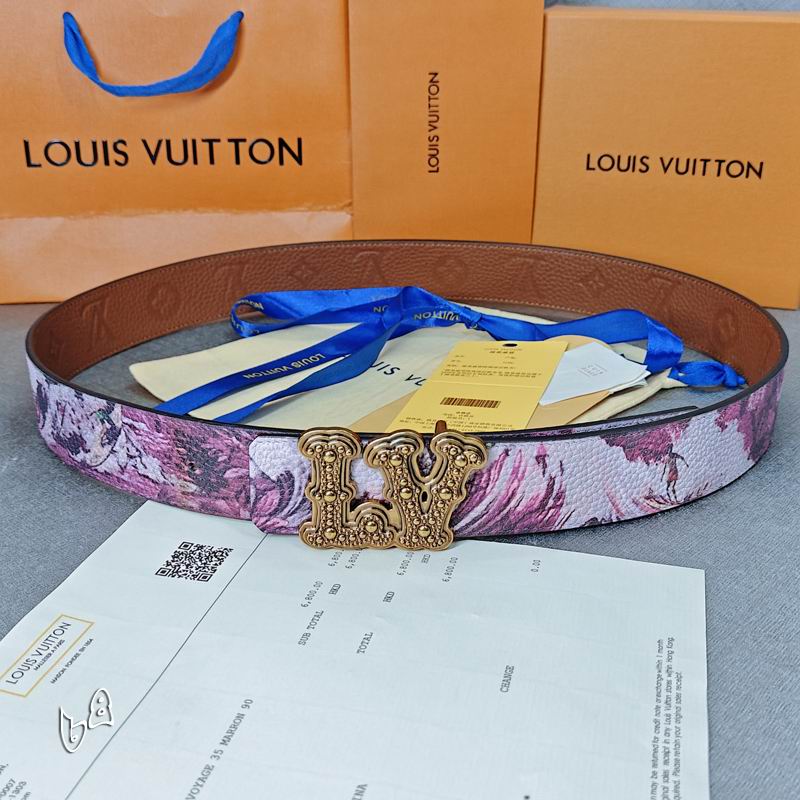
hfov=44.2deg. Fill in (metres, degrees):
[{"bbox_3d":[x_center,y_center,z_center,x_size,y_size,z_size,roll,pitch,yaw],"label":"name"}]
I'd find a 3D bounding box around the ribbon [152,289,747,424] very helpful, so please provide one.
[{"bbox_3d":[0.029,-0.023,0.508,0.297,0.036,0.153,1,25,0],"label":"ribbon"}]

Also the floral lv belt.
[{"bbox_3d":[0.006,-0.025,0.502,0.368,0.044,0.282,1,25,0],"label":"floral lv belt"}]

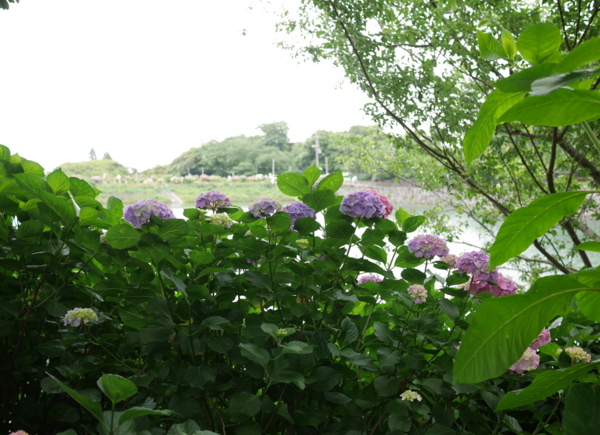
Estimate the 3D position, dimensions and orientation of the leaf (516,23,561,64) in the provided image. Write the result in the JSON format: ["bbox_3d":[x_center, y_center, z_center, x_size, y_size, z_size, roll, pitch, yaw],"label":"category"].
[{"bbox_3d":[0.396,-0.288,1.150,0.075,0.070,0.035,1,4,19],"label":"leaf"}]

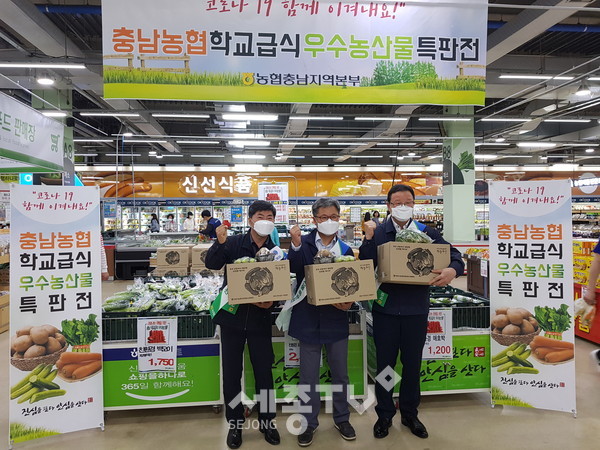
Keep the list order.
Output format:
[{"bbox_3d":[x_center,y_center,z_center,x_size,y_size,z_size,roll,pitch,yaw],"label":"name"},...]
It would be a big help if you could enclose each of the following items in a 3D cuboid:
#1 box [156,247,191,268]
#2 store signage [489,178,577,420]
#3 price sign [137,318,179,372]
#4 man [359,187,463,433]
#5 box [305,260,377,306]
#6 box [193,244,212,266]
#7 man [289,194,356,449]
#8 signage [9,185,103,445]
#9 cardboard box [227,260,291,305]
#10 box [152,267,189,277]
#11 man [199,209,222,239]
[{"bbox_3d":[-1.560,0.415,5.640,0.390,0.247,0.255,0,1,-2],"label":"box"},{"bbox_3d":[1.840,0.550,3.600,0.600,1.830,0.100,0,-3,13],"label":"store signage"},{"bbox_3d":[-1.080,0.911,3.430,0.300,0.420,0.012,0,1,-9],"label":"price sign"},{"bbox_3d":[0.780,0.605,3.220,0.700,1.780,0.480,-1,1,6],"label":"man"},{"bbox_3d":[0.260,0.373,2.930,0.390,0.247,0.255,-4,-6,-12],"label":"box"},{"bbox_3d":[-1.135,0.412,5.660,0.390,0.247,0.255,0,1,0],"label":"box"},{"bbox_3d":[0.155,0.655,3.160,0.510,1.690,0.460,-1,1,-2],"label":"man"},{"bbox_3d":[-1.773,0.632,3.290,0.600,1.840,0.100,-1,-3,-15],"label":"signage"},{"bbox_3d":[-0.259,0.364,2.920,0.390,0.247,0.255,-4,-3,-4],"label":"cardboard box"},{"bbox_3d":[-1.565,0.662,5.640,0.390,0.247,0.255,0,1,-2],"label":"box"},{"bbox_3d":[-2.050,0.510,10.300,0.500,1.680,0.500,0,1,18],"label":"man"}]

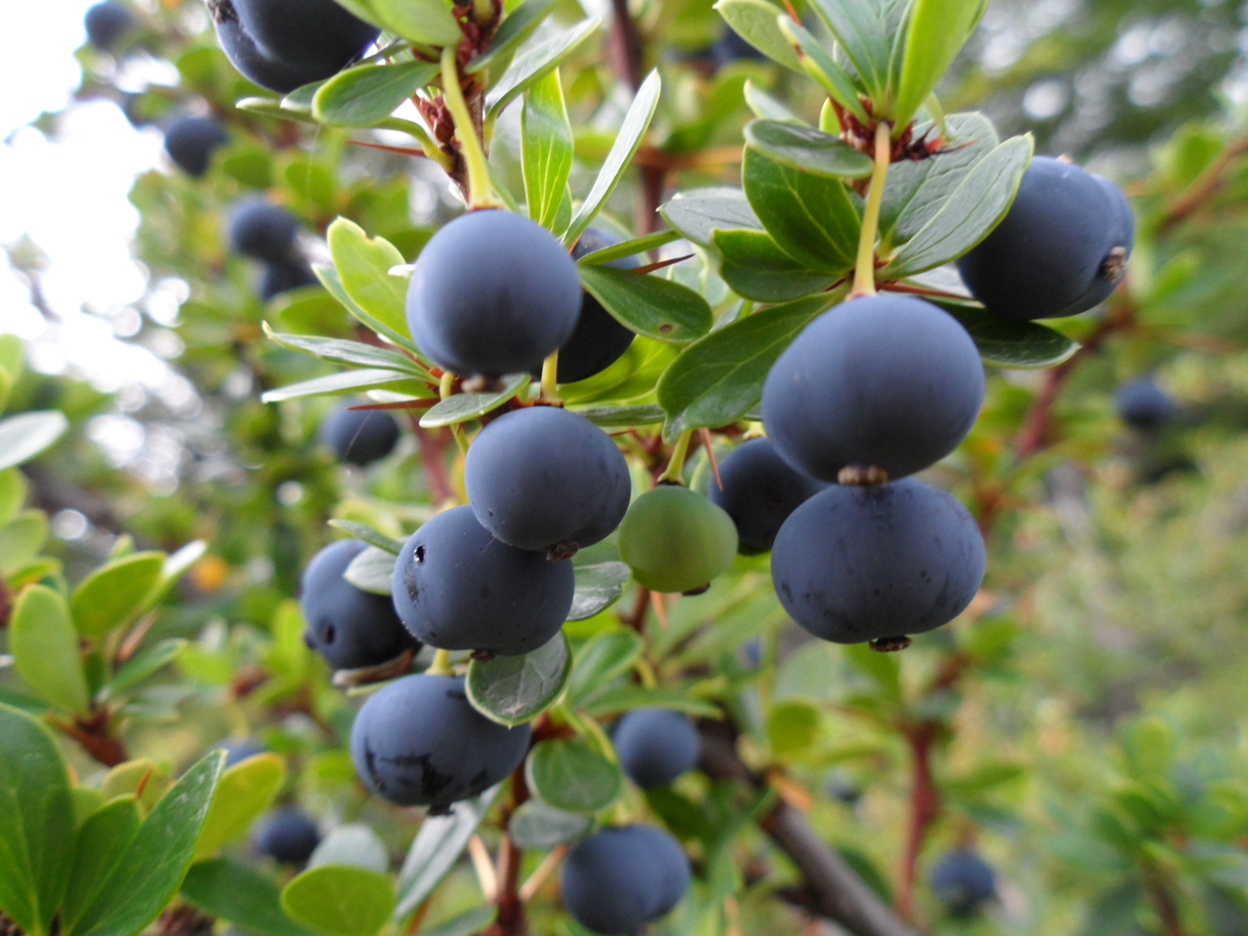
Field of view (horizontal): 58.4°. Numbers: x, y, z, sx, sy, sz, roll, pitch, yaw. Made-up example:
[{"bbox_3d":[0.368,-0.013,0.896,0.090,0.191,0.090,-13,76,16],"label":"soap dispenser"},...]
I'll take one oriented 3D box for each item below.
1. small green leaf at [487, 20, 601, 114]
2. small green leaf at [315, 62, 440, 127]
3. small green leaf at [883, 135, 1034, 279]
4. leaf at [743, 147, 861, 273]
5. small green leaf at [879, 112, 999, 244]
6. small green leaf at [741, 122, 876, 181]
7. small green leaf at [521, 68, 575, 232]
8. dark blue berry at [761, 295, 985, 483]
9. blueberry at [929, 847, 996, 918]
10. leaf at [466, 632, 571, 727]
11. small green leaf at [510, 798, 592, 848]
[{"bbox_3d":[-0.006,-0.030,0.082,0.012,0.002,0.005,-45,30,-15],"label":"small green leaf"},{"bbox_3d":[-0.015,-0.023,0.068,0.009,0.004,0.002,-30,-40,-6],"label":"small green leaf"},{"bbox_3d":[0.026,-0.020,0.088,0.015,0.006,0.002,-43,-38,16],"label":"small green leaf"},{"bbox_3d":[0.015,-0.020,0.088,0.007,0.013,0.002,-36,19,16],"label":"leaf"},{"bbox_3d":[0.021,-0.019,0.074,0.007,0.014,0.002,26,-24,27],"label":"small green leaf"},{"bbox_3d":[0.014,-0.024,0.084,0.011,0.002,0.006,4,33,-26],"label":"small green leaf"},{"bbox_3d":[-0.005,-0.023,0.082,0.004,0.013,0.002,-10,-15,27],"label":"small green leaf"},{"bbox_3d":[0.015,-0.005,0.066,0.013,0.011,0.013,0,-11,0],"label":"dark blue berry"},{"bbox_3d":[0.063,0.077,0.208,0.012,0.012,0.012,0,3,0],"label":"blueberry"},{"bbox_3d":[-0.007,0.014,0.080,0.007,0.009,0.001,8,-14,4],"label":"leaf"},{"bbox_3d":[-0.006,0.029,0.093,0.007,0.004,0.002,0,0,0],"label":"small green leaf"}]

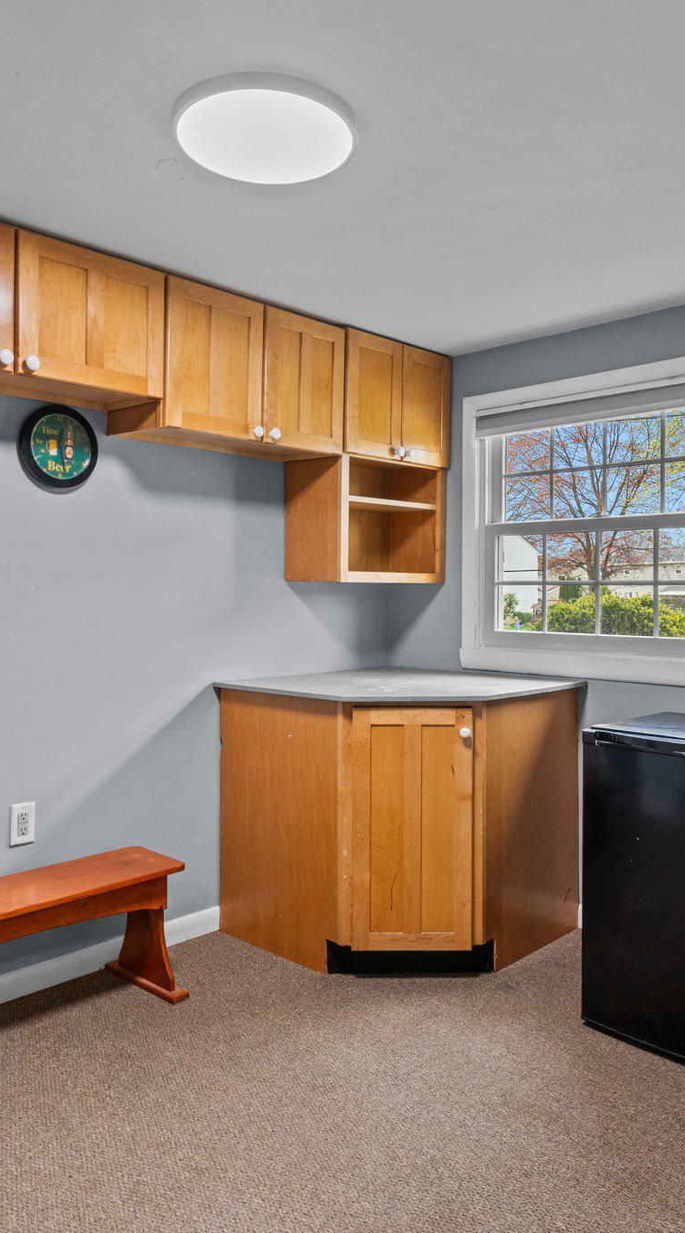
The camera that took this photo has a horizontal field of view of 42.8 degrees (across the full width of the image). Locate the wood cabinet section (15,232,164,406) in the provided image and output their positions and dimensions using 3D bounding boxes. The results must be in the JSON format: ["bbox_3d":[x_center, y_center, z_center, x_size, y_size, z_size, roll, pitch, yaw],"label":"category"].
[{"bbox_3d":[-0.806,-0.831,2.556,0.322,0.379,0.460,1,2,44],"label":"wood cabinet section"}]

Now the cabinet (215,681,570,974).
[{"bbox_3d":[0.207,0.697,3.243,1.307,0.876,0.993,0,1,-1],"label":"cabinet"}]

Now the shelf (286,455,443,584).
[{"bbox_3d":[0.102,-0.362,3.478,0.304,0.459,0.601,2,2,44],"label":"shelf"}]

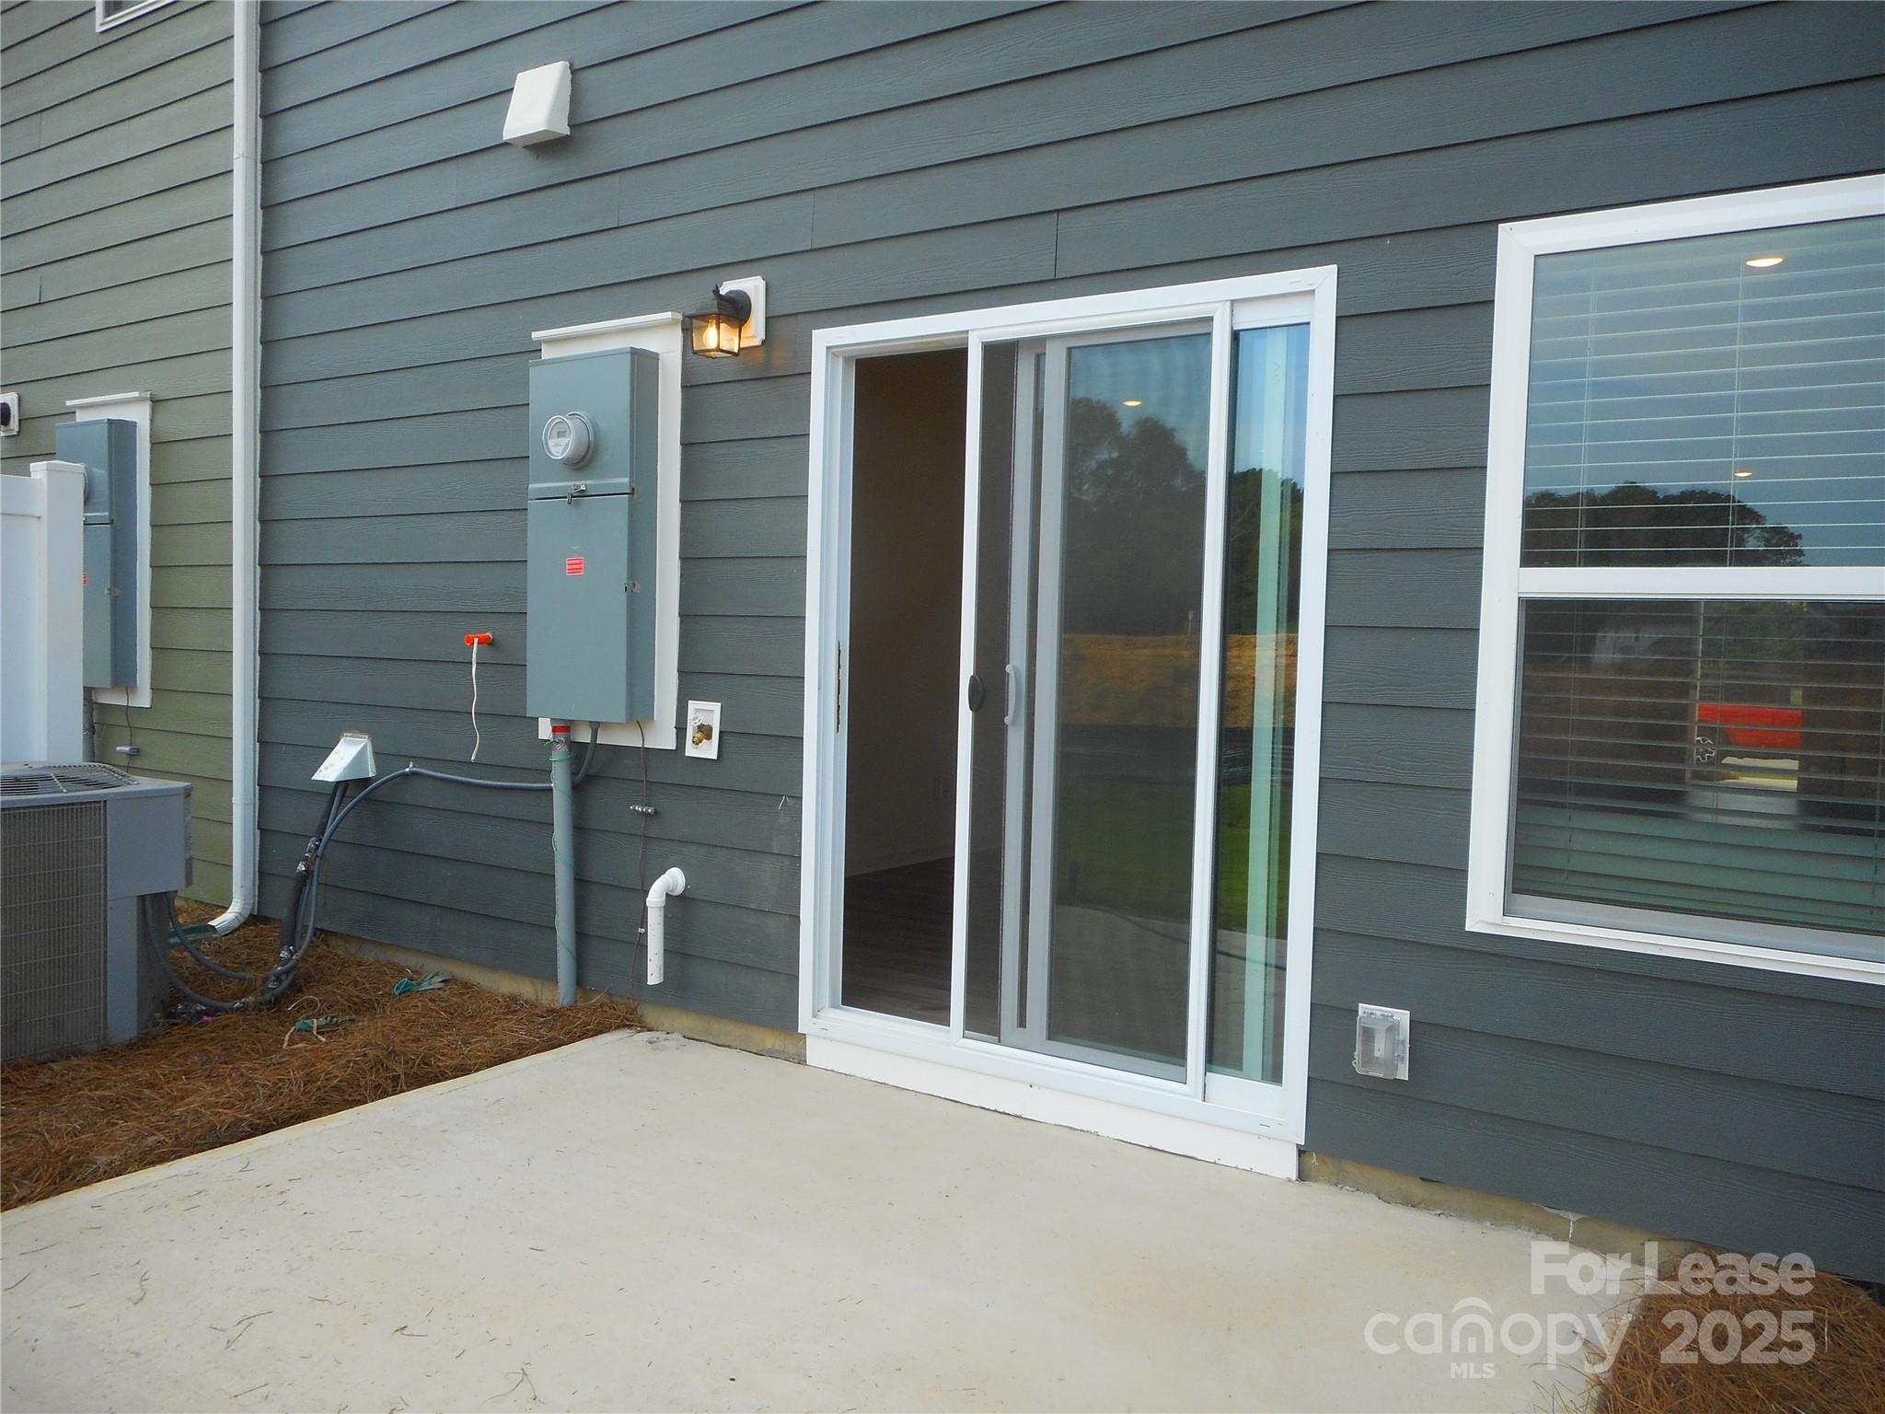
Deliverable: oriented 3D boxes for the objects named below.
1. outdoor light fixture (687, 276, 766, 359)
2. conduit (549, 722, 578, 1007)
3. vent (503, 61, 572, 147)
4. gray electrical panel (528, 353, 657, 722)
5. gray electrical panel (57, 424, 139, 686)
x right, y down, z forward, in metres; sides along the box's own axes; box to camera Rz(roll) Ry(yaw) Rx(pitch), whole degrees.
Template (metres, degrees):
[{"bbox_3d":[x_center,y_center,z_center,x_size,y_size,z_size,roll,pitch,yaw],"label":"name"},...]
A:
[{"bbox_3d":[-0.651,-1.147,4.012,0.180,0.257,0.187,3,3,33],"label":"outdoor light fixture"},{"bbox_3d":[-1.234,0.504,4.445,0.061,0.945,0.061,1,4,33],"label":"conduit"},{"bbox_3d":[-1.336,-1.993,4.482,0.227,0.242,0.105,3,3,33],"label":"vent"},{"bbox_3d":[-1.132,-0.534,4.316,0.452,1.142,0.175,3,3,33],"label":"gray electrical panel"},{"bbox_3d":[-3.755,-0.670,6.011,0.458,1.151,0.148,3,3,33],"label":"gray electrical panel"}]

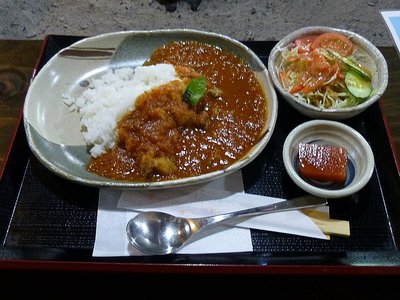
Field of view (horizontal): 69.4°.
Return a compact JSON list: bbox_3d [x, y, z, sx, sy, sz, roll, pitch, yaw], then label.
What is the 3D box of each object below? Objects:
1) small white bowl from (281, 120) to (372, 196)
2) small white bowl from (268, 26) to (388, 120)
[{"bbox_3d":[0.126,0.014,0.300,0.087,0.036,0.087,0,64,0],"label":"small white bowl"},{"bbox_3d":[0.141,-0.082,0.339,0.125,0.049,0.125,0,64,0],"label":"small white bowl"}]

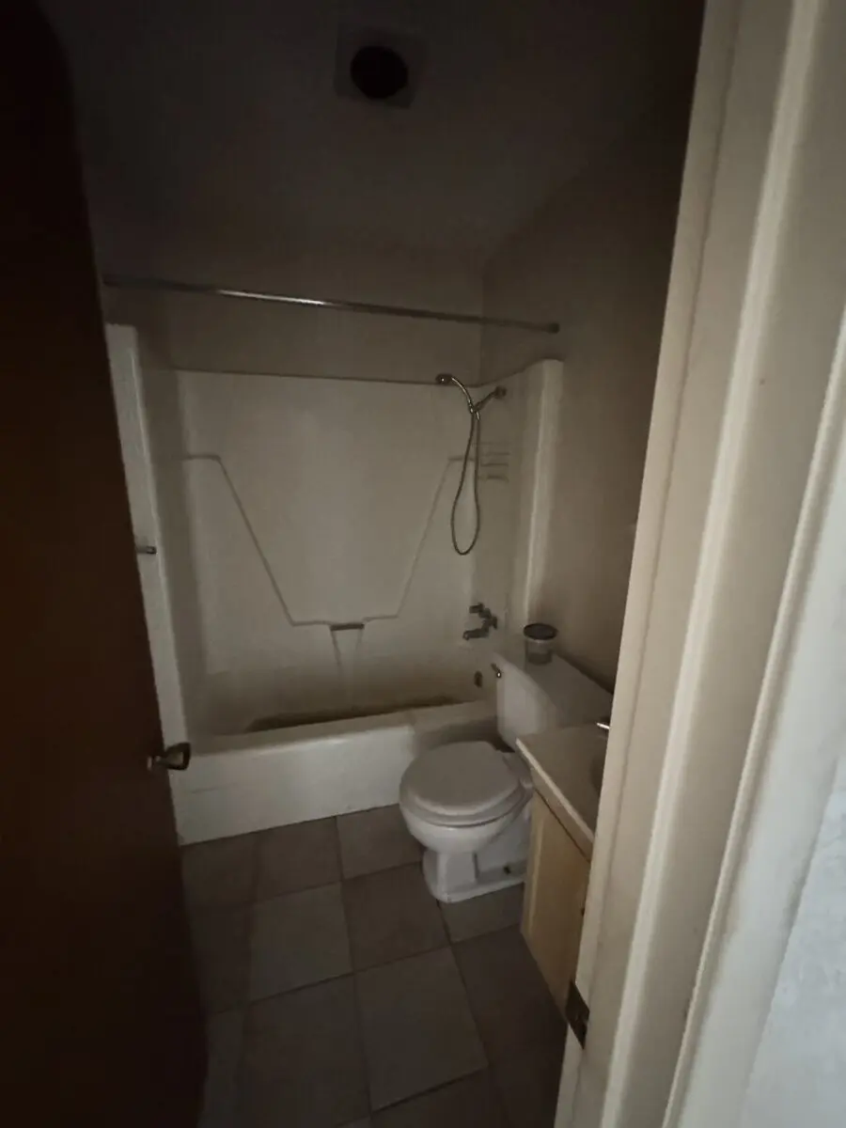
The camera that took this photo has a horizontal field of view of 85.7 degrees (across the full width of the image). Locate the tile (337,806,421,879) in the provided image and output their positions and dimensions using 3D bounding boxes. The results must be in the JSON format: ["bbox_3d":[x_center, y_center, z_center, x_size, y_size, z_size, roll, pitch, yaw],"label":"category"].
[{"bbox_3d":[-0.188,1.120,1.857,0.303,0.010,0.308,-3,14,-16],"label":"tile"}]

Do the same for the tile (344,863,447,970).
[{"bbox_3d":[-0.102,1.194,1.565,0.303,0.010,0.308,-3,14,-16],"label":"tile"}]

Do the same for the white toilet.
[{"bbox_3d":[0.259,0.785,1.680,0.715,0.737,0.480,-3,14,-16],"label":"white toilet"}]

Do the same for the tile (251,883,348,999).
[{"bbox_3d":[-0.396,1.210,1.483,0.301,0.010,0.308,-3,14,-16],"label":"tile"}]

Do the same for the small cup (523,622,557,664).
[{"bbox_3d":[0.459,0.322,1.781,0.122,0.120,0.122,1,14,0],"label":"small cup"}]

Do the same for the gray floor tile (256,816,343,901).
[{"bbox_3d":[-0.482,1.137,1.774,0.301,0.010,0.308,-3,14,-16],"label":"gray floor tile"}]

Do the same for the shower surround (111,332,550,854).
[{"bbox_3d":[-0.323,0.071,2.159,1.524,1.877,0.818,-3,14,-16],"label":"shower surround"}]

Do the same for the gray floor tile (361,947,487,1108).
[{"bbox_3d":[-0.017,1.267,1.276,0.303,0.010,0.305,-3,14,-16],"label":"gray floor tile"}]

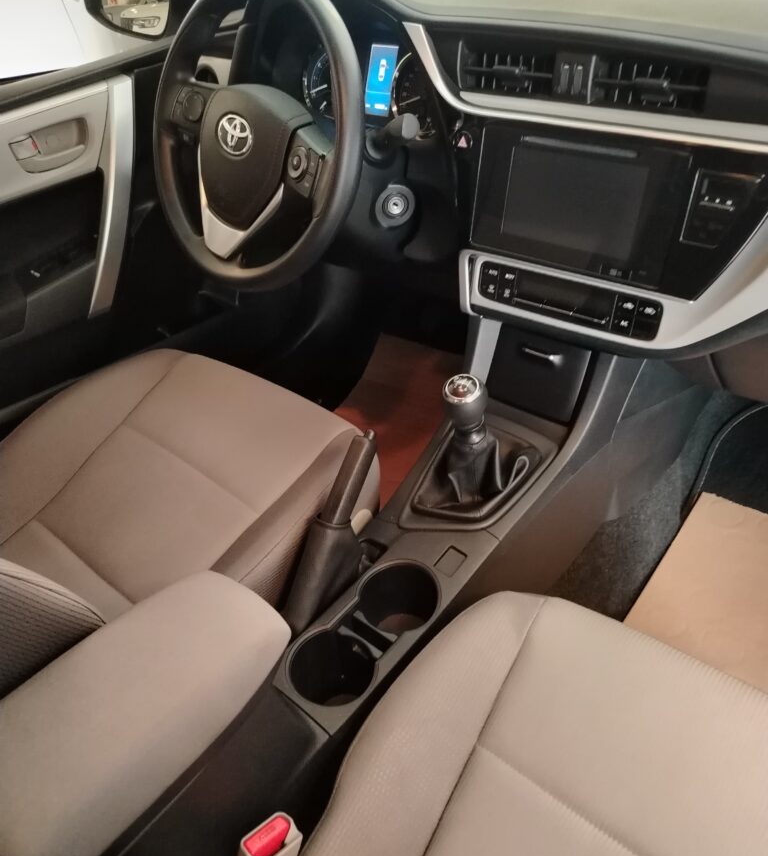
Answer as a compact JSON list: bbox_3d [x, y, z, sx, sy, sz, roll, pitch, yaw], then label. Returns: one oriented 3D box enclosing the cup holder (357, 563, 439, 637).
[{"bbox_3d":[0.019,0.197,0.731,0.082,0.072,0.082,-5,40,4],"label":"cup holder"}]

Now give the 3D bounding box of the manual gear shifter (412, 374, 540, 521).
[{"bbox_3d":[0.091,0.003,0.769,0.100,0.140,0.155,25,49,33],"label":"manual gear shifter"}]

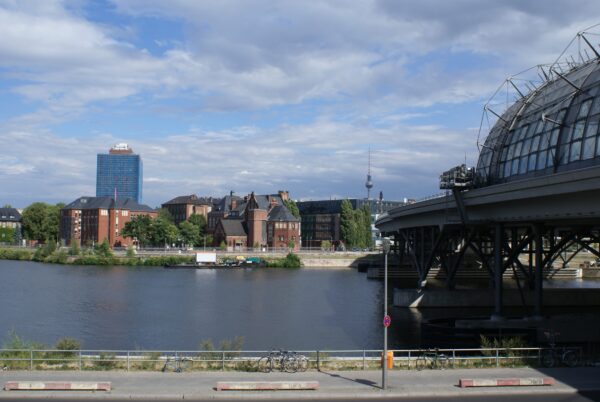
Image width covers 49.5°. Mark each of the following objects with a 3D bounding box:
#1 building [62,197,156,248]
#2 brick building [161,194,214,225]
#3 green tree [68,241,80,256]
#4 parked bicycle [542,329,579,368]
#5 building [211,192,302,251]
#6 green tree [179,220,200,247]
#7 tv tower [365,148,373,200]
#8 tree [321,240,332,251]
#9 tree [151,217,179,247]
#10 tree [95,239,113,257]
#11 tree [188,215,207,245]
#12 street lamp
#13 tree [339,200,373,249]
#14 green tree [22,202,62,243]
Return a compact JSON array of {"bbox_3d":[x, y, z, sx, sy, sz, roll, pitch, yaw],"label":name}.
[{"bbox_3d":[-70.146,7.969,237.446,25.000,18.000,29.000,3,-3,-32],"label":"building"},{"bbox_3d":[-51.050,9.042,291.396,17.000,23.500,19.000,3,-4,-40],"label":"brick building"},{"bbox_3d":[-80.396,16.873,231.856,4.200,5.600,4.000,1,-3,-10],"label":"green tree"},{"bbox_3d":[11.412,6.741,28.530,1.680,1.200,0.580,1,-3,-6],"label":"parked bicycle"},{"bbox_3d":[-18.052,8.072,267.383,29.000,24.000,24.000,3,-3,-32],"label":"building"},{"bbox_3d":[-43.521,13.310,255.709,8.700,11.300,8.500,1,-3,-10],"label":"green tree"},{"bbox_3d":[276.800,-37.271,2630.537,32.000,368.000,32.000,1,-3,-10],"label":"tv tower"},{"bbox_3d":[8.979,15.145,220.089,3.900,3.600,3.800,1,-3,0],"label":"tree"},{"bbox_3d":[-53.778,12.634,257.666,11.000,13.000,10.500,1,-3,-10],"label":"tree"},{"bbox_3d":[-70.067,16.610,231.833,6.000,6.500,5.500,1,-3,-10],"label":"tree"},{"bbox_3d":[-41.807,12.386,264.645,8.500,13.800,8.500,1,-3,-10],"label":"tree"},{"bbox_3d":[3.260,4.209,24.540,0.340,5.650,0.340,1,-3,0],"label":"street lamp"},{"bbox_3d":[19.637,8.889,229.434,11.500,17.500,9.000,1,-3,0],"label":"tree"},{"bbox_3d":[-95.011,8.793,240.397,14.000,16.000,13.000,2,-3,-22],"label":"green tree"}]

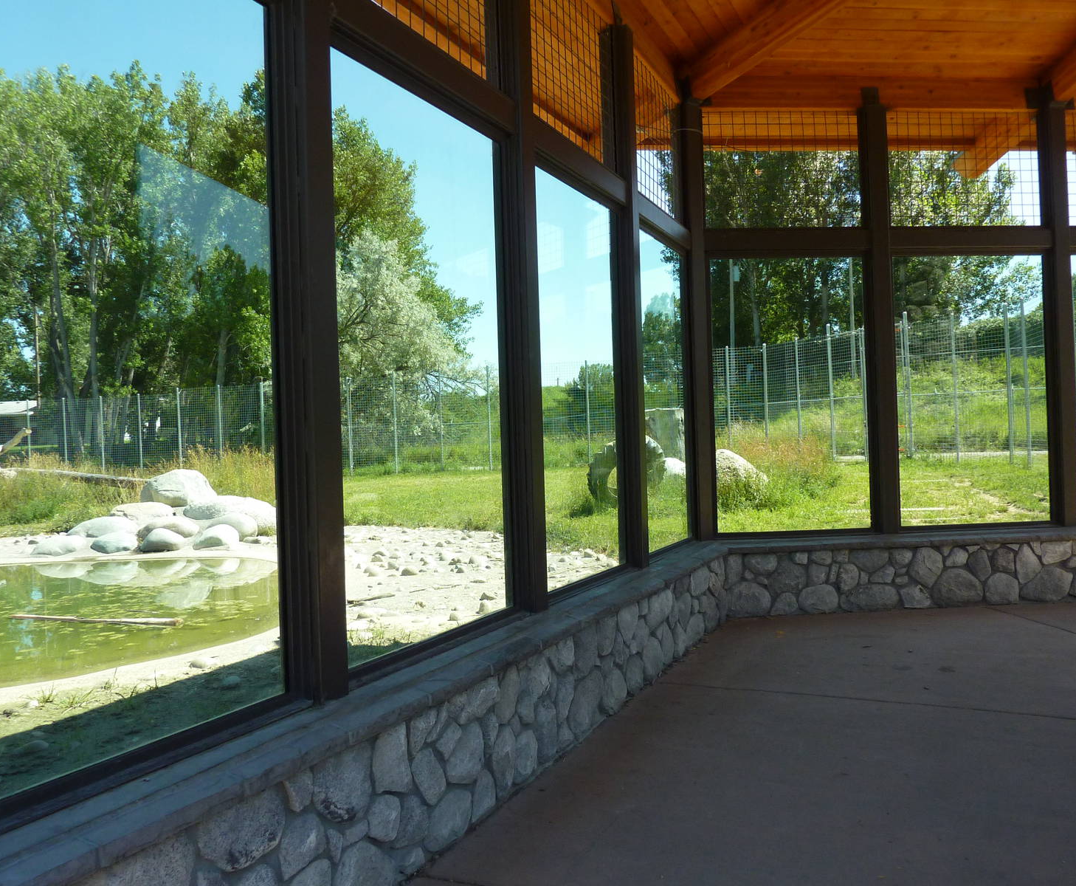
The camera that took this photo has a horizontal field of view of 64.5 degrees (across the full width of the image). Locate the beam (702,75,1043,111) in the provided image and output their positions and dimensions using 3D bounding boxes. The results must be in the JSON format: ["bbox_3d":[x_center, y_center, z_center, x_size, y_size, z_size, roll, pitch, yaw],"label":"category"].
[{"bbox_3d":[2.881,-2.969,7.302,3.006,0.276,0.150,-2,0,-4],"label":"beam"}]

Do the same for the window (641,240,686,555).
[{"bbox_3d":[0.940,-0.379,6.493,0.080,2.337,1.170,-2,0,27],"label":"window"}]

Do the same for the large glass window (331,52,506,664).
[{"bbox_3d":[-0.483,-0.330,3.707,0.080,2.337,1.270,-2,0,27],"label":"large glass window"}]

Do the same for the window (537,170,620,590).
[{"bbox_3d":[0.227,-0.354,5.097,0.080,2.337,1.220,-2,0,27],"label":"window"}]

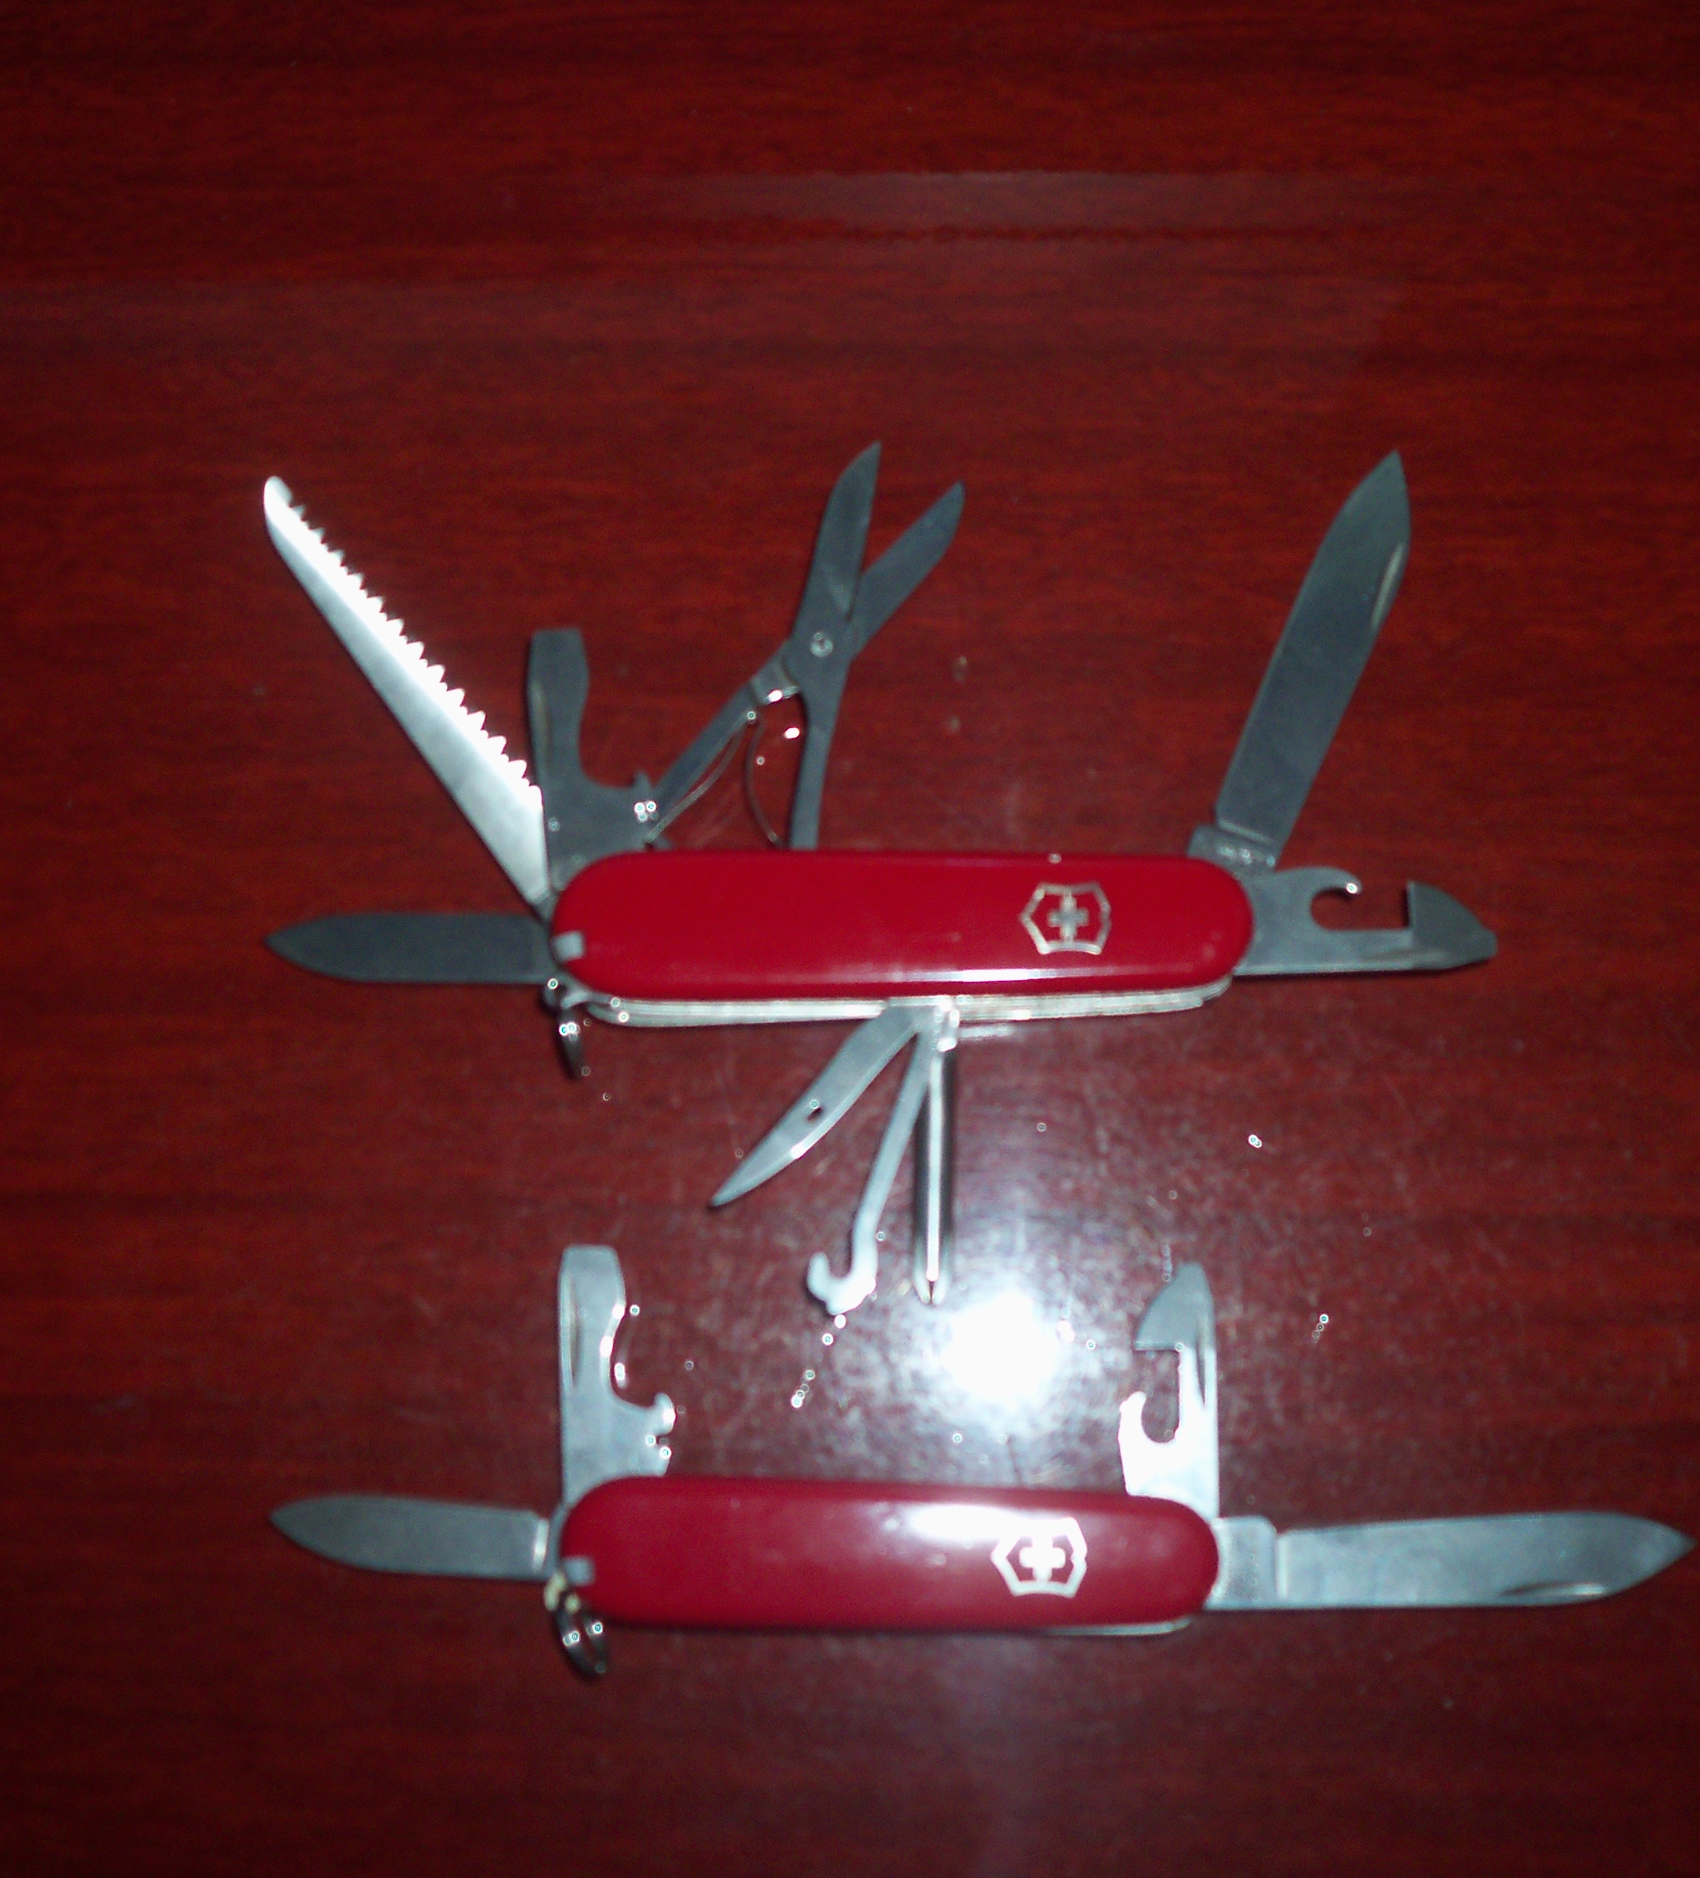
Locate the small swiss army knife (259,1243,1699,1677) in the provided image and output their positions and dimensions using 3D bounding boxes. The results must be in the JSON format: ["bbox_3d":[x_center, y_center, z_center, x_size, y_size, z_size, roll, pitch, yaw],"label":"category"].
[{"bbox_3d":[0.016,0.068,0.317,0.182,0.013,0.054,0,80,3],"label":"small swiss army knife"}]

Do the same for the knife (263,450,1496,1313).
[{"bbox_3d":[0.001,-0.010,0.328,0.167,0.021,0.118,0,80,3],"label":"knife"}]

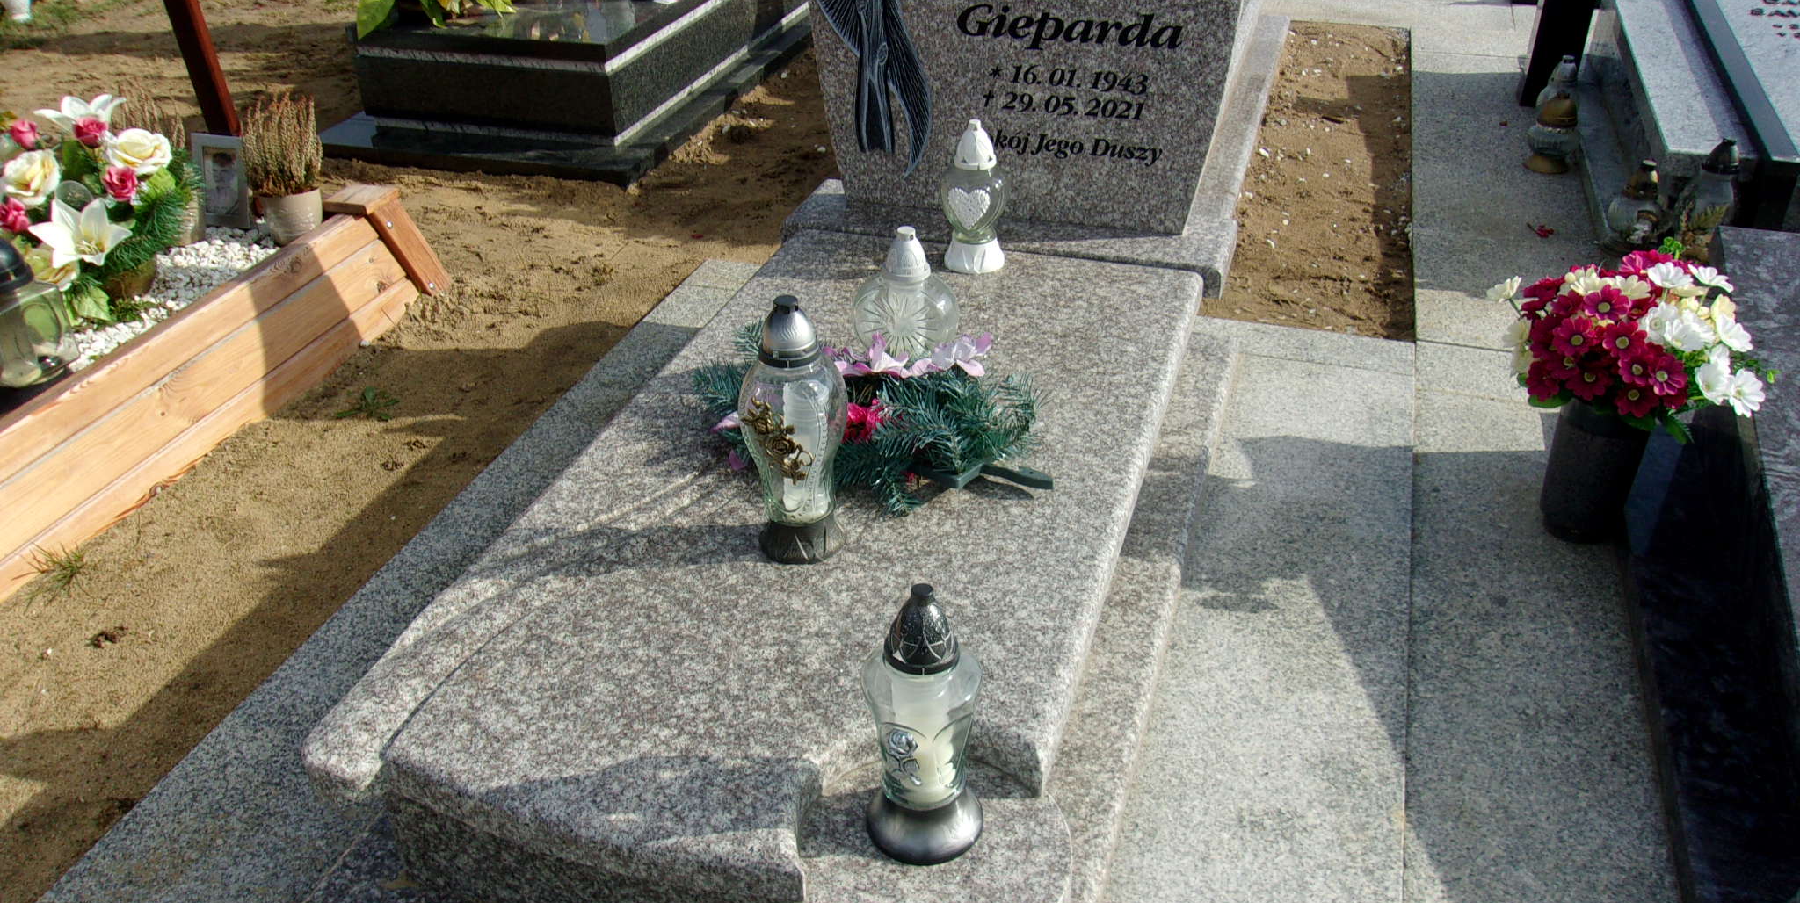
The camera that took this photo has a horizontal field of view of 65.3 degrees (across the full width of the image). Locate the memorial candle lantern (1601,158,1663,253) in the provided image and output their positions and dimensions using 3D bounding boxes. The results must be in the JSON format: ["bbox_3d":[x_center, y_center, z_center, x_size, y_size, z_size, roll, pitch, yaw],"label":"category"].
[{"bbox_3d":[1.770,-0.593,3.359,0.133,0.217,0.133,16,36,25],"label":"memorial candle lantern"}]

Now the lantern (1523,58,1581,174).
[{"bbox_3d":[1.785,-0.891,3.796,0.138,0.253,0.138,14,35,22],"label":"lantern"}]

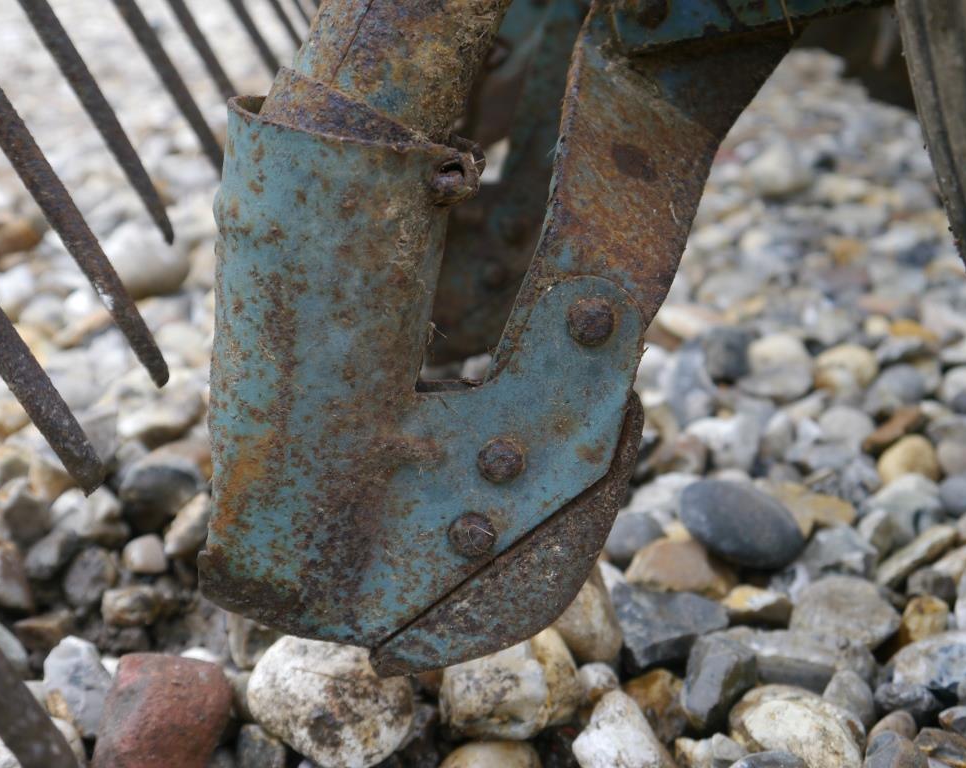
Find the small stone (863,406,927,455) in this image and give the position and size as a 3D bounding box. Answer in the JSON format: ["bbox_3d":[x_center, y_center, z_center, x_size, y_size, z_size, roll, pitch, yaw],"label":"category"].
[{"bbox_3d":[0.185,0.021,0.637,0.029,0.017,0.016,-20,32,-35],"label":"small stone"}]

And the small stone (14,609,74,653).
[{"bbox_3d":[-0.193,0.109,0.627,0.027,0.015,0.022,0,22,0],"label":"small stone"}]

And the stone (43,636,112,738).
[{"bbox_3d":[-0.134,0.101,0.471,0.026,0.034,0.028,0,22,0],"label":"stone"}]

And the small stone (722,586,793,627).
[{"bbox_3d":[0.102,0.083,0.525,0.027,0.017,0.021,0,26,0],"label":"small stone"}]

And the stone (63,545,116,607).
[{"bbox_3d":[-0.185,0.091,0.671,0.025,0.027,0.023,0,22,0],"label":"stone"}]

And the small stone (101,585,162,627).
[{"bbox_3d":[-0.133,0.084,0.537,0.023,0.015,0.018,0,22,0],"label":"small stone"}]

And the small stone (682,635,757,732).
[{"bbox_3d":[0.079,0.100,0.475,0.023,0.026,0.033,7,27,13],"label":"small stone"}]

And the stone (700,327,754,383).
[{"bbox_3d":[0.153,-0.019,0.895,0.035,0.033,0.034,0,22,0],"label":"stone"}]

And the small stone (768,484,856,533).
[{"bbox_3d":[0.137,0.052,0.597,0.038,0.017,0.030,0,22,0],"label":"small stone"}]

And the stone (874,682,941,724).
[{"bbox_3d":[0.141,0.106,0.470,0.022,0.014,0.018,0,22,0],"label":"stone"}]

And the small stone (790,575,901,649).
[{"bbox_3d":[0.154,0.099,0.605,0.048,0.028,0.038,0,22,0],"label":"small stone"}]

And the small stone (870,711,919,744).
[{"bbox_3d":[0.152,0.130,0.527,0.019,0.013,0.016,8,23,18],"label":"small stone"}]

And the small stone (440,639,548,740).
[{"bbox_3d":[0.004,0.101,0.472,0.035,0.028,0.034,0,26,0],"label":"small stone"}]

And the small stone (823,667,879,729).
[{"bbox_3d":[0.120,0.104,0.467,0.017,0.019,0.018,0,26,0],"label":"small stone"}]

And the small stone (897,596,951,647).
[{"bbox_3d":[0.158,0.084,0.507,0.017,0.016,0.017,0,26,0],"label":"small stone"}]

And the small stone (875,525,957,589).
[{"bbox_3d":[0.169,0.067,0.552,0.038,0.019,0.018,14,29,27],"label":"small stone"}]

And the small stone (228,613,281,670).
[{"bbox_3d":[-0.080,0.090,0.496,0.021,0.020,0.022,0,26,0],"label":"small stone"}]

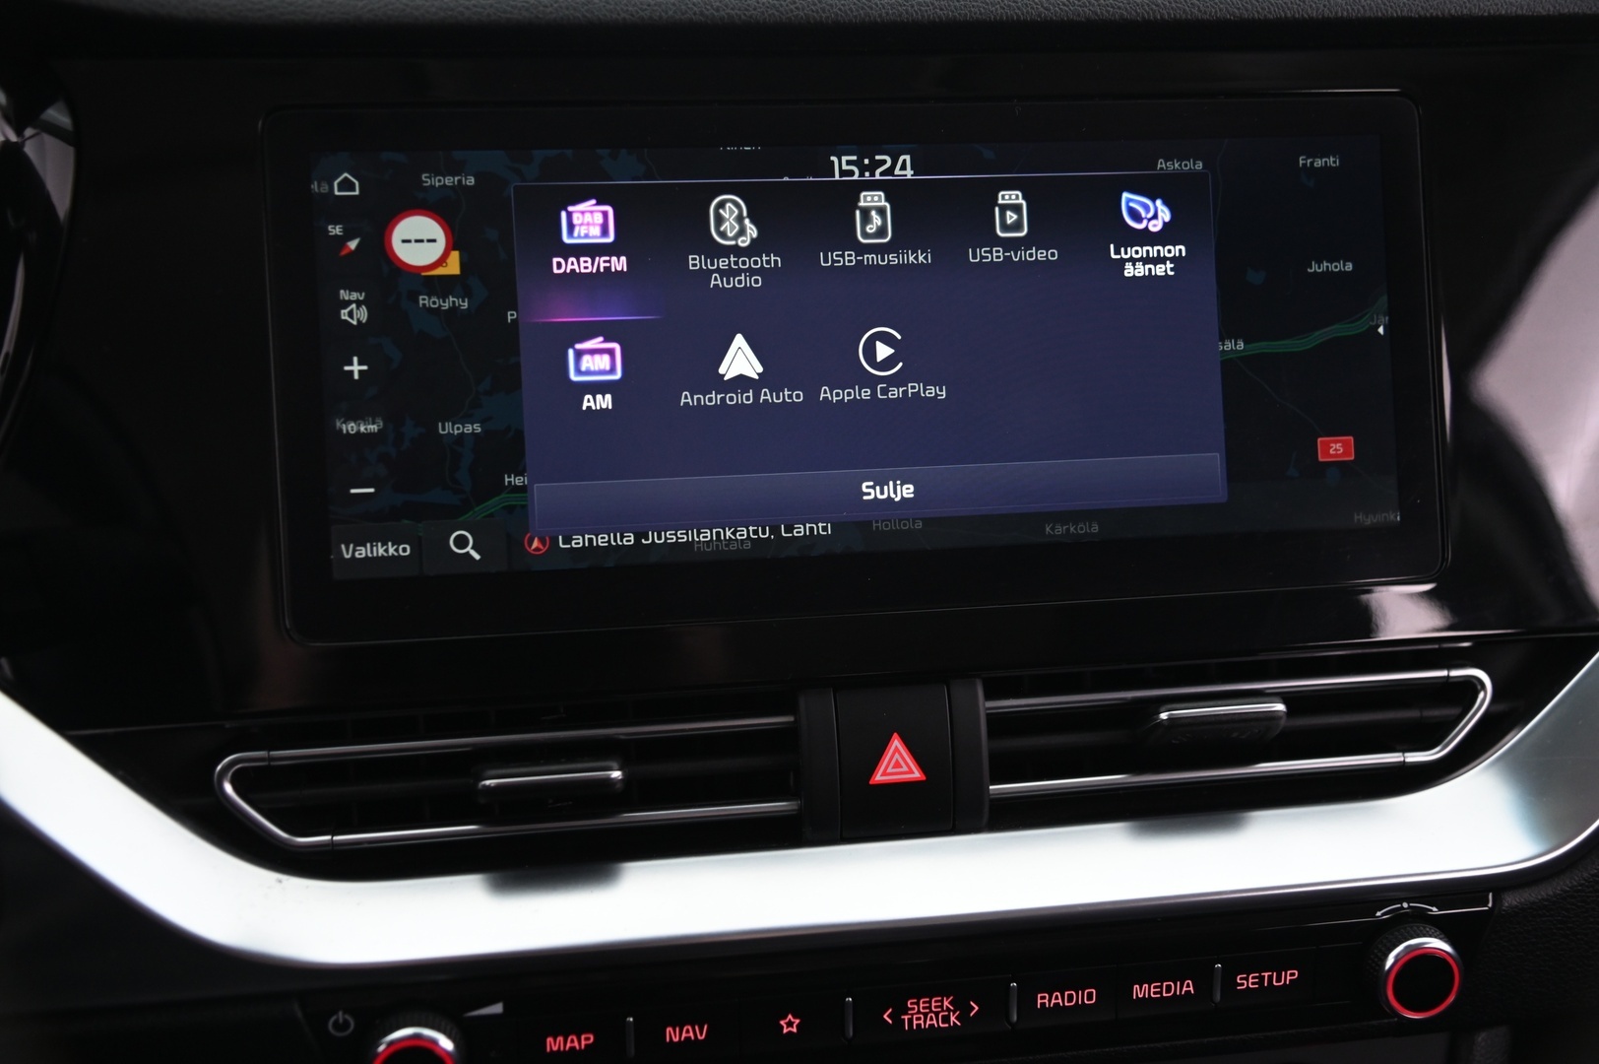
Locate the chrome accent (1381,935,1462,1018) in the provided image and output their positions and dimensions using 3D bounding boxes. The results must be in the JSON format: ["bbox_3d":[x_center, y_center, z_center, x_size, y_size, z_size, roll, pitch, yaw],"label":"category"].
[{"bbox_3d":[0.137,0.098,0.430,0.020,0.020,0.004,-3,14,-10],"label":"chrome accent"}]

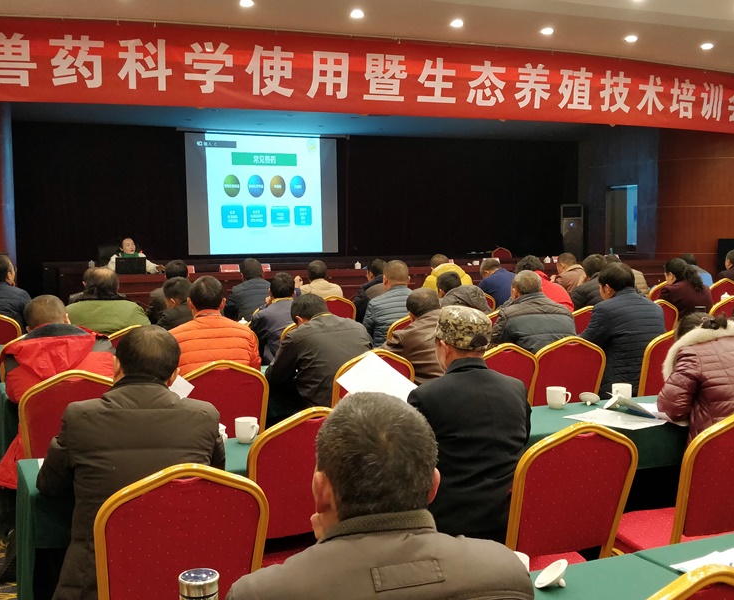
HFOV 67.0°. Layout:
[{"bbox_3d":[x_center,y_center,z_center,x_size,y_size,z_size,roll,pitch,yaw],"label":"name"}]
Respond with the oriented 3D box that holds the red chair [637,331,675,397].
[{"bbox_3d":[1.832,0.596,3.668,0.450,0.920,0.560,-2,7,-16],"label":"red chair"}]

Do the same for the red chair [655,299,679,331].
[{"bbox_3d":[2.451,0.425,5.058,0.450,0.920,0.560,-2,7,-16],"label":"red chair"}]

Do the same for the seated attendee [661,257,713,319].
[{"bbox_3d":[2.983,0.251,5.223,0.500,1.270,0.720,-3,7,-18],"label":"seated attendee"}]

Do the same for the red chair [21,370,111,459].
[{"bbox_3d":[-1.333,0.745,2.730,0.450,0.940,0.570,-2,7,-14],"label":"red chair"}]

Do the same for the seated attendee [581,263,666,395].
[{"bbox_3d":[1.654,0.436,3.633,0.530,1.300,0.750,-3,7,-18],"label":"seated attendee"}]

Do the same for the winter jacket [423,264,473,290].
[{"bbox_3d":[0.820,0.012,5.591,0.550,0.720,0.460,-3,7,-18],"label":"winter jacket"}]

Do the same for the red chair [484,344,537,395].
[{"bbox_3d":[0.673,0.656,3.241,0.450,0.920,0.560,-2,7,-14],"label":"red chair"}]

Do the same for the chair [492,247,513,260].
[{"bbox_3d":[2.740,-0.540,10.797,0.450,0.930,0.570,-2,7,-13],"label":"chair"}]

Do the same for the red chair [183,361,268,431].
[{"bbox_3d":[-0.714,0.711,2.813,0.450,0.930,0.570,-2,7,-15],"label":"red chair"}]

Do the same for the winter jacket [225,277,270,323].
[{"bbox_3d":[-1.068,0.116,5.103,0.520,0.660,0.450,-2,7,-14],"label":"winter jacket"}]

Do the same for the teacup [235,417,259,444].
[{"bbox_3d":[-0.433,0.481,2.029,0.083,0.080,0.113,-6,9,-40],"label":"teacup"}]

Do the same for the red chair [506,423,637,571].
[{"bbox_3d":[0.613,0.819,2.055,0.450,0.940,0.570,-2,7,-13],"label":"red chair"}]

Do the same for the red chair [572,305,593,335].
[{"bbox_3d":[1.743,0.480,4.680,0.450,0.930,0.570,-2,7,-13],"label":"red chair"}]

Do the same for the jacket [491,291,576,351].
[{"bbox_3d":[1.029,0.291,3.443,0.540,0.680,0.480,-2,7,-14],"label":"jacket"}]

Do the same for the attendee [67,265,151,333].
[{"bbox_3d":[-1.702,0.455,3.703,0.560,1.280,0.750,-2,7,-12],"label":"attendee"}]

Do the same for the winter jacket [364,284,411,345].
[{"bbox_3d":[0.227,0.207,4.416,0.540,0.680,0.420,-2,7,-16],"label":"winter jacket"}]

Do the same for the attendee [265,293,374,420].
[{"bbox_3d":[-0.281,0.550,3.137,0.540,1.170,0.780,-3,7,-20],"label":"attendee"}]

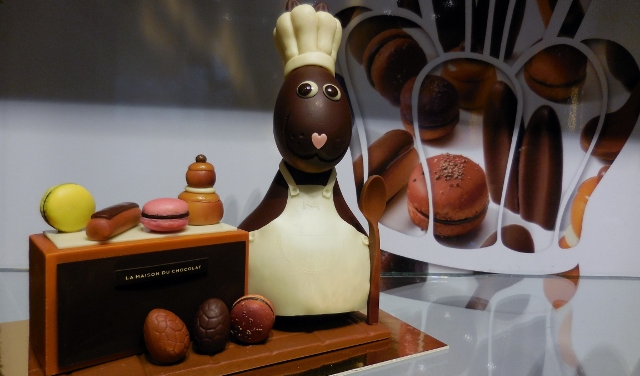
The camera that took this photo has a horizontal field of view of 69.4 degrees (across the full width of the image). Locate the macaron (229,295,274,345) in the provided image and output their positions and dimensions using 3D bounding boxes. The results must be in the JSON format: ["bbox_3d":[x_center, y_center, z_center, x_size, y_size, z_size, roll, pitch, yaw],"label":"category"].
[{"bbox_3d":[-0.060,0.118,0.416,0.041,0.041,0.025,2,0,5],"label":"macaron"}]

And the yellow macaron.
[{"bbox_3d":[-0.219,0.017,0.404,0.026,0.043,0.043,2,4,40],"label":"yellow macaron"}]

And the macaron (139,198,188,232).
[{"bbox_3d":[-0.142,0.025,0.425,0.042,0.029,0.042,1,5,-10],"label":"macaron"}]

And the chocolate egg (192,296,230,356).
[{"bbox_3d":[-0.092,0.117,0.392,0.031,0.046,0.031,-1,-4,-30],"label":"chocolate egg"}]

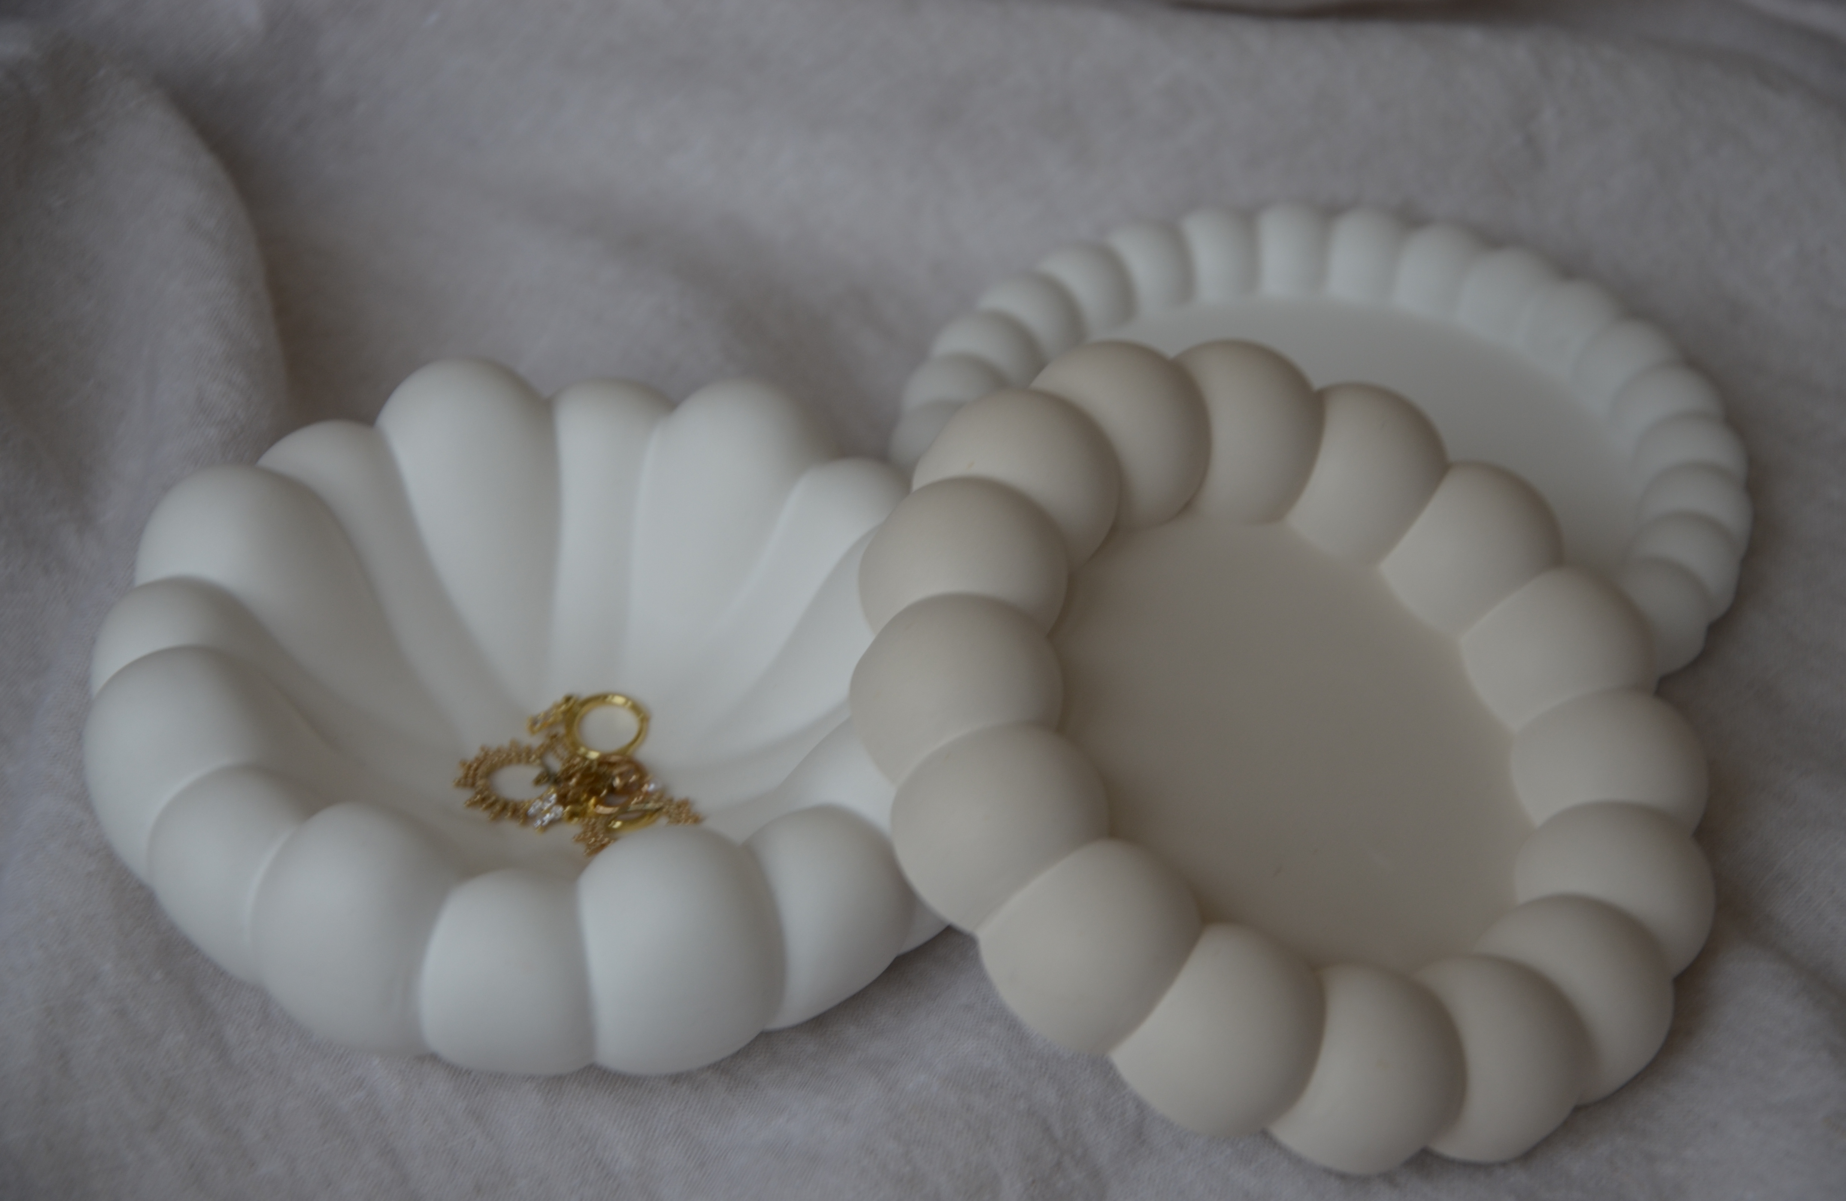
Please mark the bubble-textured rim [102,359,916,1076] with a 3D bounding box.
[{"bbox_3d":[-0.048,0.015,0.720,0.130,0.037,0.130,2,38,0],"label":"bubble-textured rim"}]

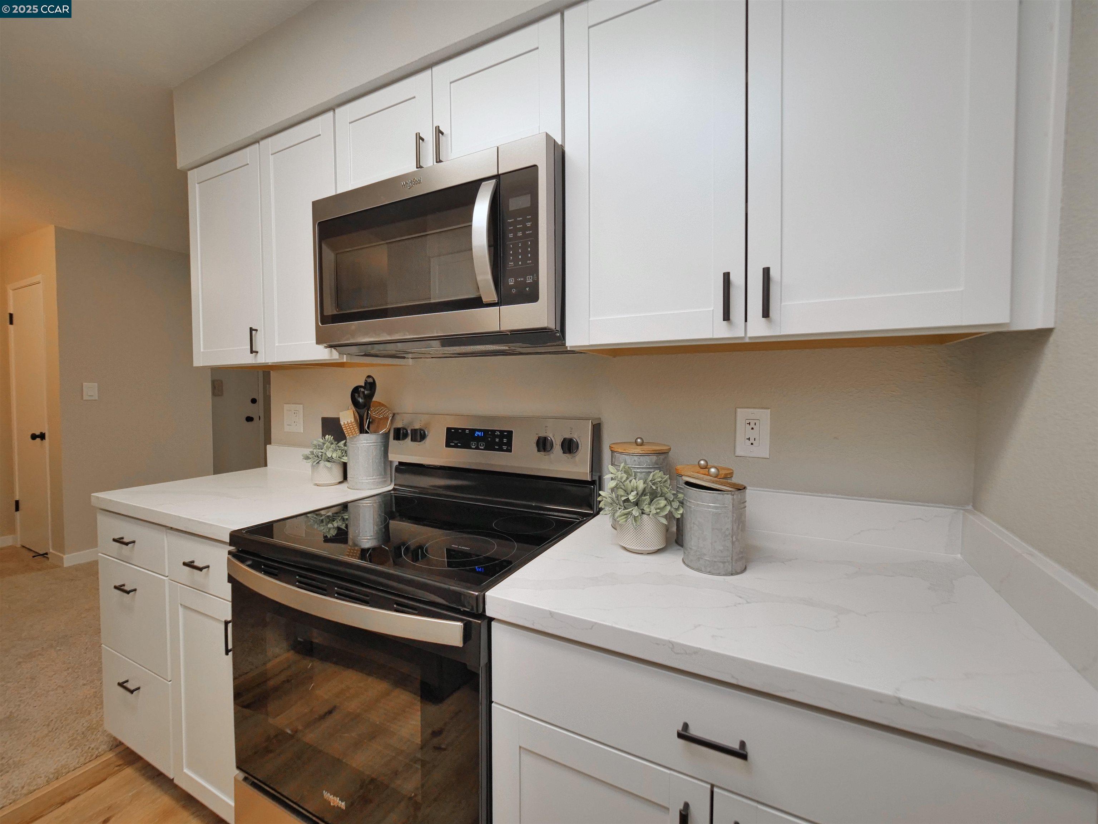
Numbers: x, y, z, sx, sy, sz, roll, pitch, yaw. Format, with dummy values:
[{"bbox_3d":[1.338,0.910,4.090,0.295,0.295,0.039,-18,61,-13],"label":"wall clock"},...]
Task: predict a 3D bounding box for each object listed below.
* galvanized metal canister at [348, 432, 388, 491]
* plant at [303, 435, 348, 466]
[{"bbox_3d":[-0.640,0.168,1.580,0.142,0.191,0.142,1,3,27],"label":"galvanized metal canister"},{"bbox_3d":[-0.796,0.140,1.604,0.170,0.118,0.155,1,3,27],"label":"plant"}]

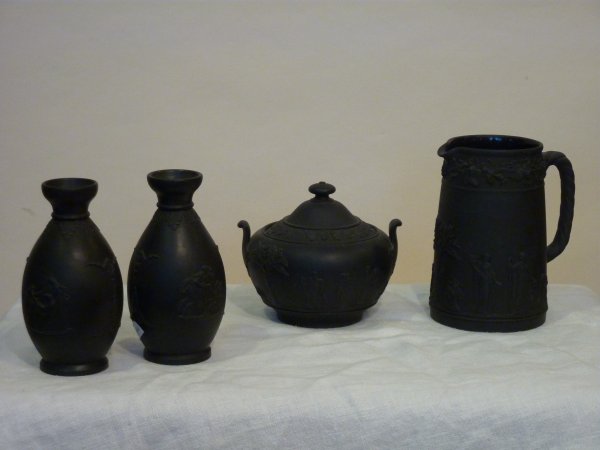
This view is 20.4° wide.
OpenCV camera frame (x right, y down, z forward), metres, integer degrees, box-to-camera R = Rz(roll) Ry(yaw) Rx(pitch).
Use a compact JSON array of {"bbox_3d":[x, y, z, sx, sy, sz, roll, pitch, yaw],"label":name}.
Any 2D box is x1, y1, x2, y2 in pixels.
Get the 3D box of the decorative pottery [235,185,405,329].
[{"bbox_3d":[0.017,0.022,1.412,0.139,0.117,0.124,0,11,2],"label":"decorative pottery"}]

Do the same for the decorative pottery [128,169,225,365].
[{"bbox_3d":[-0.096,0.032,1.288,0.075,0.143,0.075,0,11,0],"label":"decorative pottery"}]

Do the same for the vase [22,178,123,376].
[{"bbox_3d":[-0.173,0.039,1.265,0.076,0.142,0.076,0,11,0],"label":"vase"}]

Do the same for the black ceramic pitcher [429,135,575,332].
[{"bbox_3d":[0.172,0.005,1.408,0.125,0.152,0.101,-2,11,-12],"label":"black ceramic pitcher"}]

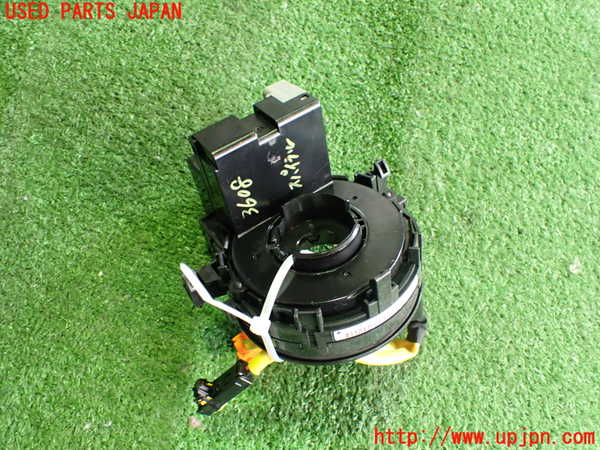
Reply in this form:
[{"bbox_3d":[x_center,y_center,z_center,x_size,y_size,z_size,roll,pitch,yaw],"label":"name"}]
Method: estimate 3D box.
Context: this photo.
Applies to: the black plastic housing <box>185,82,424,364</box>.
[{"bbox_3d":[0.005,0.001,0.273,0.131,0.099,0.118,-32,46,-20],"label":"black plastic housing"}]

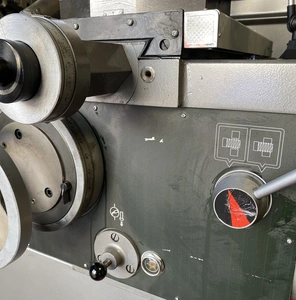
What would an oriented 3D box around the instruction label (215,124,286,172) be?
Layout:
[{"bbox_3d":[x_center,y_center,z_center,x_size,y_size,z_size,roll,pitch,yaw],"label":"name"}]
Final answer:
[{"bbox_3d":[0.114,-0.002,0.345,0.073,0.051,0.002,8,13,26],"label":"instruction label"}]

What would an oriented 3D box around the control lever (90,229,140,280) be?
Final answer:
[{"bbox_3d":[-0.061,0.163,0.432,0.078,0.078,0.061,8,13,26],"label":"control lever"}]

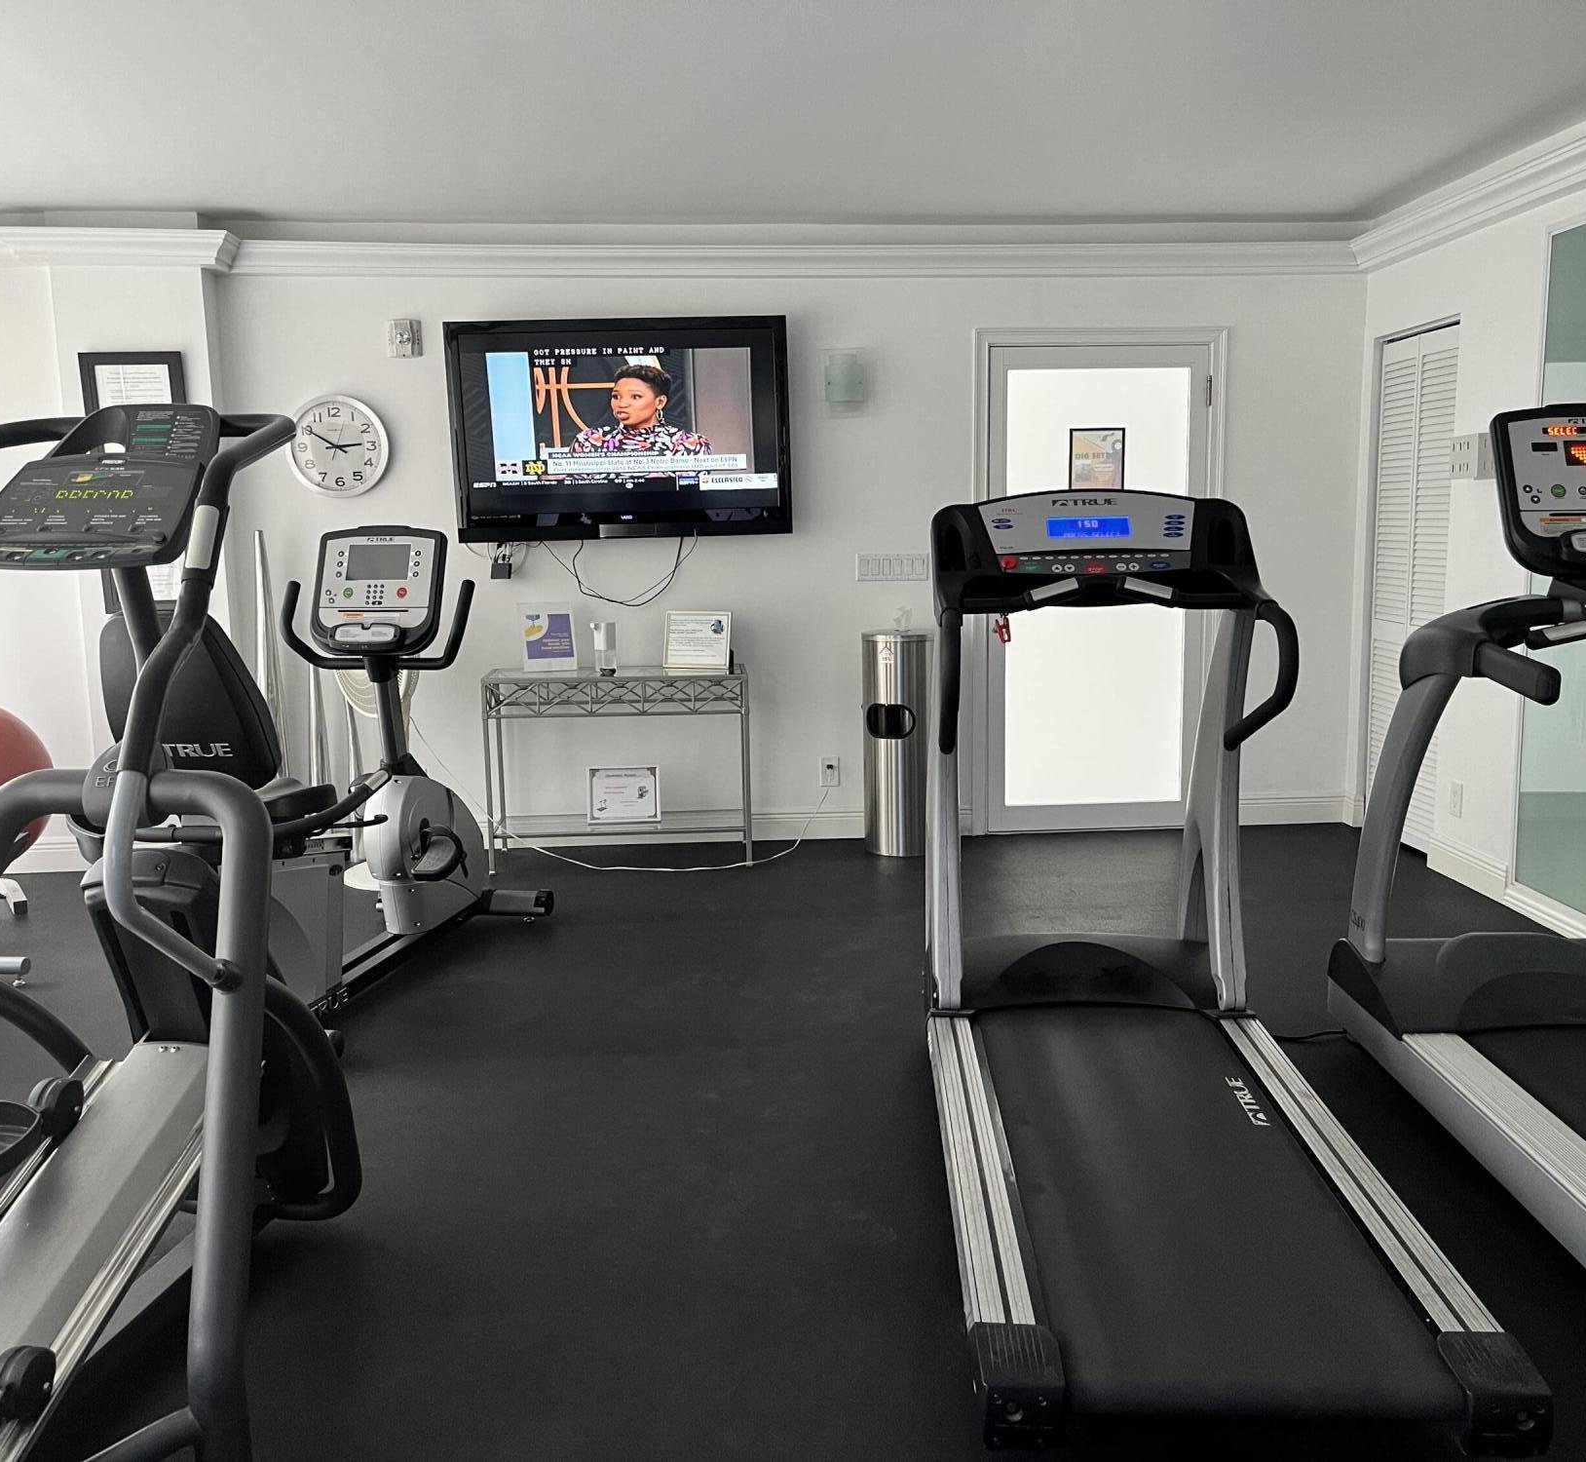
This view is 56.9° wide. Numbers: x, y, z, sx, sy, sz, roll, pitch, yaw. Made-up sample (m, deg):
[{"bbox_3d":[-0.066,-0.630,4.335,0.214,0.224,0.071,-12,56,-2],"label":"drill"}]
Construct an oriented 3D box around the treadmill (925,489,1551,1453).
[{"bbox_3d":[0.680,0.204,2.910,0.800,1.370,2.020,0,8,3],"label":"treadmill"}]

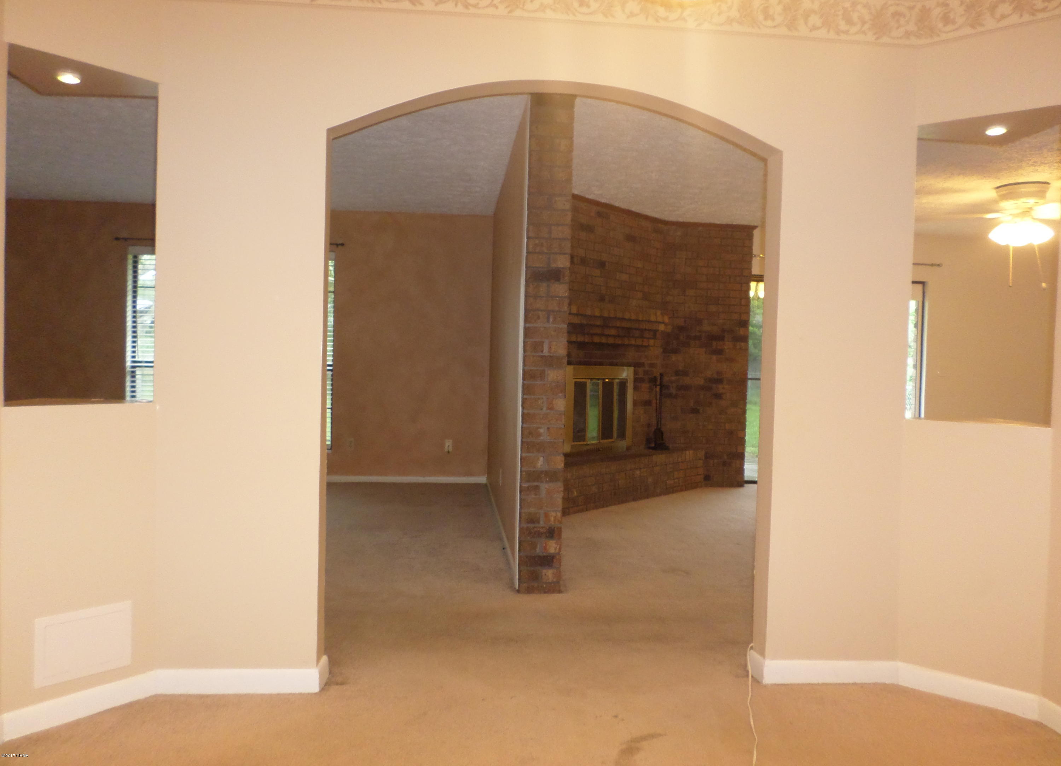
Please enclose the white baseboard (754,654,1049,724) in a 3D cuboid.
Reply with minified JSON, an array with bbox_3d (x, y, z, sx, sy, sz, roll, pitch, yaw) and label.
[{"bbox_3d":[1.235,1.034,2.602,0.828,0.087,0.300,1,2,-2],"label":"white baseboard"}]

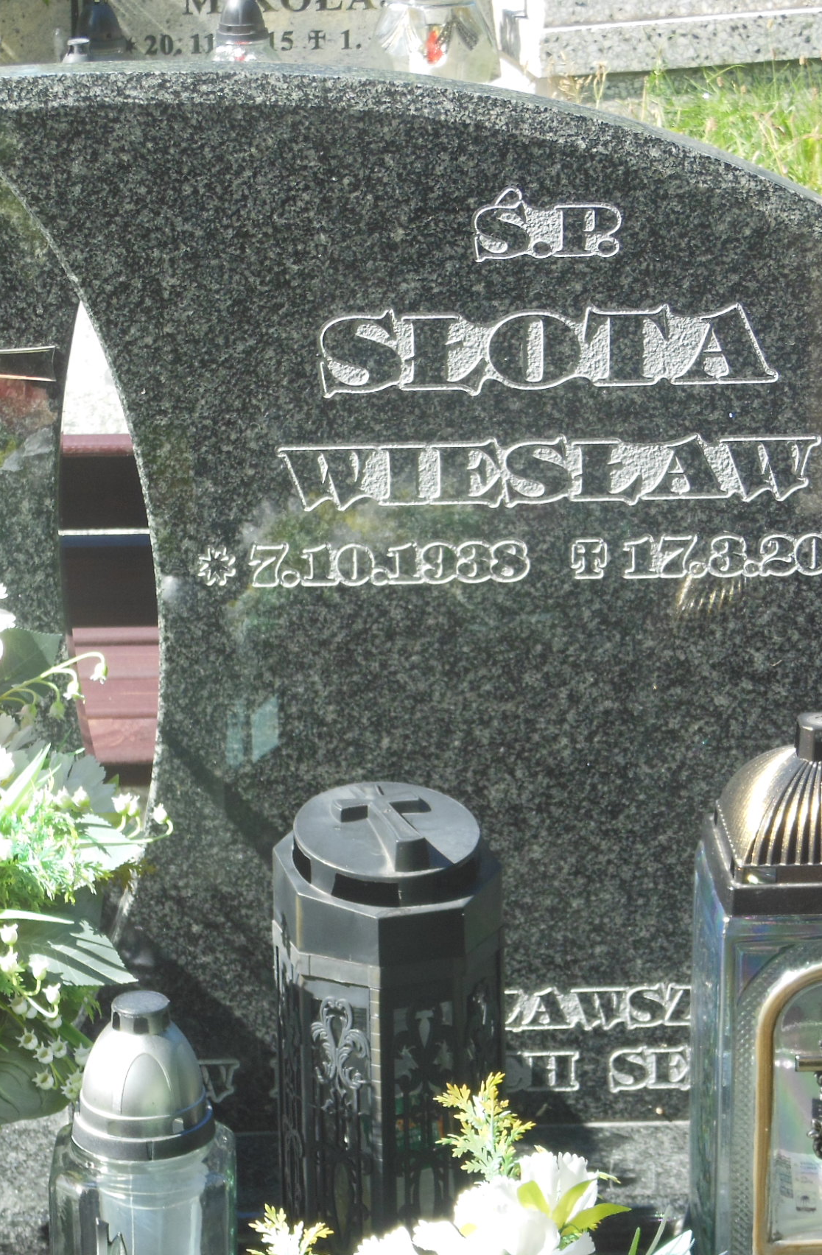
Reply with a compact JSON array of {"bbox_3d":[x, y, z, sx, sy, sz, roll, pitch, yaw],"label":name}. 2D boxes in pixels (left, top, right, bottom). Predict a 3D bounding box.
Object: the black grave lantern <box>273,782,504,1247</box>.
[{"bbox_3d":[-0.014,0.250,2.200,0.128,0.335,0.128,-9,28,-17],"label":"black grave lantern"}]

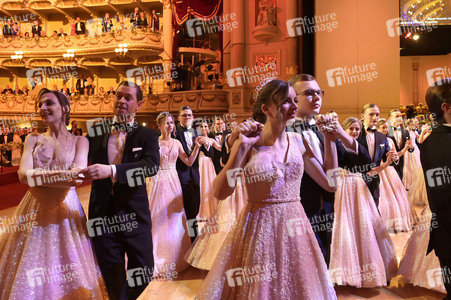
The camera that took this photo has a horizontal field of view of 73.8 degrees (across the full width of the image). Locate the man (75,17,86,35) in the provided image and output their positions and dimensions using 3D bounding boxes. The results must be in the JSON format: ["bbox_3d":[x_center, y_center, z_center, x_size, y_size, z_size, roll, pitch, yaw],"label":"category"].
[{"bbox_3d":[-7.700,-6.180,15.950,0.560,1.770,0.330,-1,1,-13],"label":"man"}]

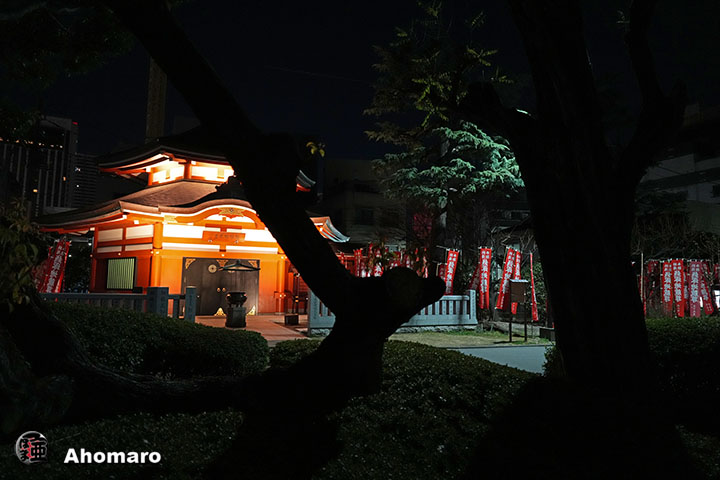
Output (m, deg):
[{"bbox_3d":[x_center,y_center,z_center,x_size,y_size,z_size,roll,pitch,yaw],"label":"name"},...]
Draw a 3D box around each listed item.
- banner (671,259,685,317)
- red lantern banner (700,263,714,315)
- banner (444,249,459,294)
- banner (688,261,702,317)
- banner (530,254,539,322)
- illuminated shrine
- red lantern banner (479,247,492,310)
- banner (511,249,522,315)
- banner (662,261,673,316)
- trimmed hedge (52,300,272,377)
[{"bbox_3d":[10.141,1.555,14.600,0.410,1.800,0.070,1,-6,-6],"label":"banner"},{"bbox_3d":[11.634,1.640,15.400,0.410,1.800,0.070,-3,-5,-12],"label":"red lantern banner"},{"bbox_3d":[2.868,1.198,14.500,0.410,1.800,0.070,20,-16,-35],"label":"banner"},{"bbox_3d":[10.883,1.603,14.900,0.410,1.800,0.070,5,-6,-6],"label":"banner"},{"bbox_3d":[4.685,1.267,12.400,0.070,1.800,0.410,-3,-4,33],"label":"banner"},{"bbox_3d":[-7.144,-1.381,22.593,14.530,9.484,12.584,3,-6,-23],"label":"illuminated shrine"},{"bbox_3d":[3.810,1.185,13.800,0.410,1.800,0.070,4,-7,-28],"label":"red lantern banner"},{"bbox_3d":[4.471,1.225,13.100,0.410,1.800,0.070,13,-12,-39],"label":"banner"},{"bbox_3d":[10.043,1.598,15.000,0.410,1.800,0.070,4,-6,-8],"label":"banner"},{"bbox_3d":[-3.172,1.528,7.580,3.400,0.900,1.900,2,-6,-12],"label":"trimmed hedge"}]

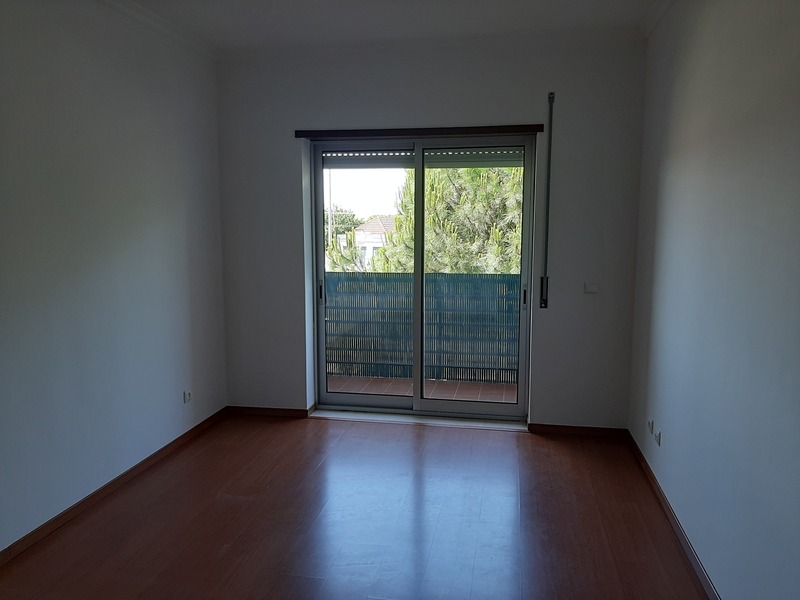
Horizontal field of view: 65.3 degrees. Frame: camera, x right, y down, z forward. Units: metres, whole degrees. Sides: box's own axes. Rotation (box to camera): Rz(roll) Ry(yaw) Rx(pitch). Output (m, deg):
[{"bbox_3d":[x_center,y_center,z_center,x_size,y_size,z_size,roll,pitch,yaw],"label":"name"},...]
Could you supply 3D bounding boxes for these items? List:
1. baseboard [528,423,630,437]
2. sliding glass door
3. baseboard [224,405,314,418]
[{"bbox_3d":[1.232,0.904,4.322,0.670,0.063,0.025,1,7,10],"label":"baseboard"},{"bbox_3d":[0.146,-0.143,4.612,1.618,2.039,0.085,1,7,10],"label":"sliding glass door"},{"bbox_3d":[-1.010,0.855,4.735,0.642,0.063,0.025,1,7,10],"label":"baseboard"}]

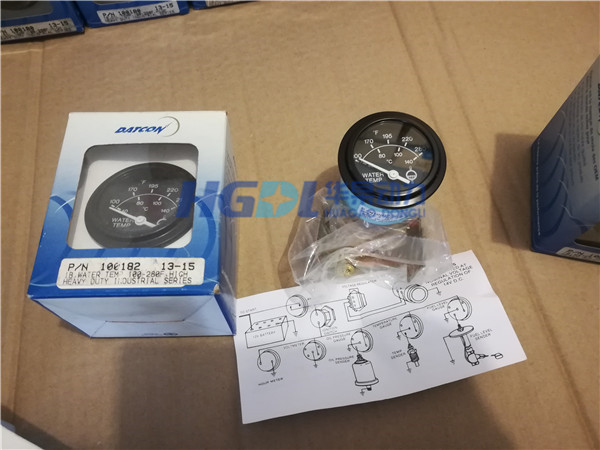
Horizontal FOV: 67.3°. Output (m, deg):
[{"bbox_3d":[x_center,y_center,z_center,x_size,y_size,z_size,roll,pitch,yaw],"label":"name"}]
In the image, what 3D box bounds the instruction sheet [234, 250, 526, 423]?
[{"bbox_3d":[0.041,0.060,0.262,0.160,0.009,0.071,-10,64,-7],"label":"instruction sheet"}]

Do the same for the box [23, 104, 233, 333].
[{"bbox_3d":[-0.080,0.002,0.252,0.082,0.075,0.102,-1,63,-3],"label":"box"}]

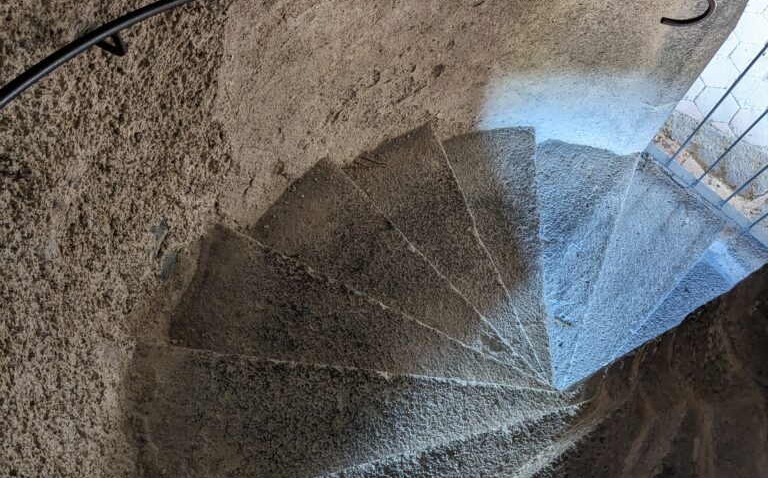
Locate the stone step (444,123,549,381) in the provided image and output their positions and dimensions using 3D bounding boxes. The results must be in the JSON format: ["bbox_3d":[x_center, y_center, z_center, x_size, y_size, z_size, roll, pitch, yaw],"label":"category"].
[{"bbox_3d":[0.435,0.074,2.678,0.410,0.165,1.040,-5,70,-2],"label":"stone step"}]

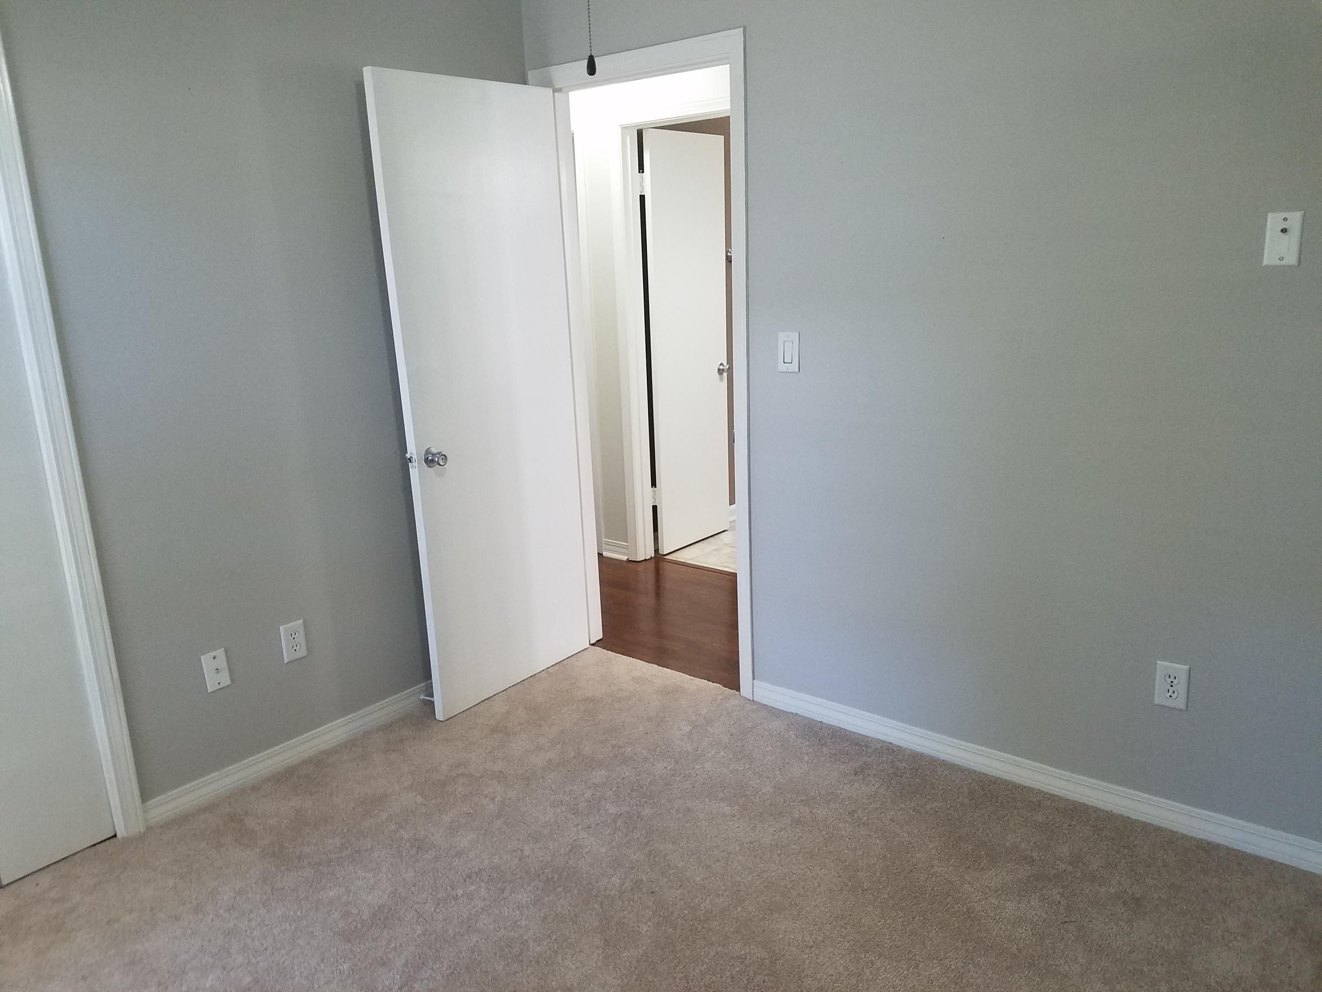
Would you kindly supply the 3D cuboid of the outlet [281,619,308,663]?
[{"bbox_3d":[-1.143,0.452,3.095,0.012,0.118,0.075,9,18,39],"label":"outlet"}]

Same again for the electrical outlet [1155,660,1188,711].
[{"bbox_3d":[1.302,0.483,2.524,0.075,0.118,0.012,9,18,39],"label":"electrical outlet"}]

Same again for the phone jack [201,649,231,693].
[{"bbox_3d":[-1.301,0.511,2.910,0.012,0.115,0.071,9,18,39],"label":"phone jack"}]

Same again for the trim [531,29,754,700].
[{"bbox_3d":[-0.056,-0.373,3.449,0.803,2.088,0.080,9,18,39],"label":"trim"}]

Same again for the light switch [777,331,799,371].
[{"bbox_3d":[0.392,-0.438,3.038,0.076,0.121,0.014,9,18,39],"label":"light switch"}]

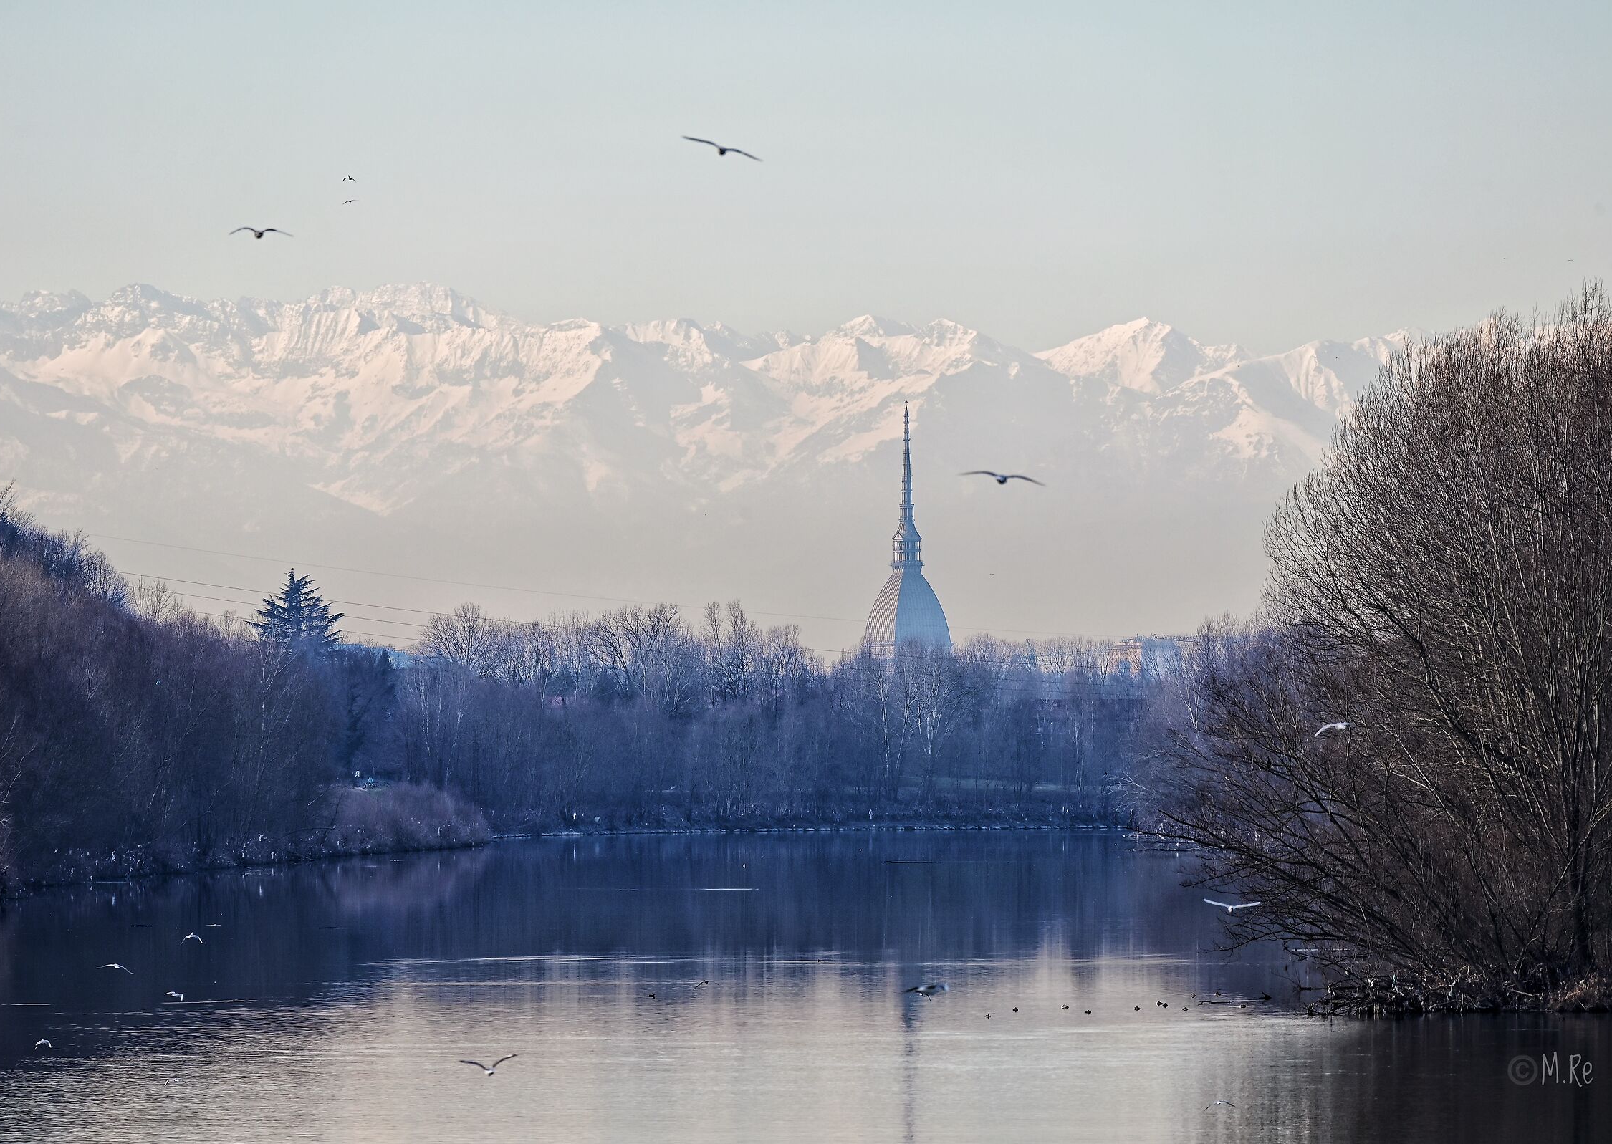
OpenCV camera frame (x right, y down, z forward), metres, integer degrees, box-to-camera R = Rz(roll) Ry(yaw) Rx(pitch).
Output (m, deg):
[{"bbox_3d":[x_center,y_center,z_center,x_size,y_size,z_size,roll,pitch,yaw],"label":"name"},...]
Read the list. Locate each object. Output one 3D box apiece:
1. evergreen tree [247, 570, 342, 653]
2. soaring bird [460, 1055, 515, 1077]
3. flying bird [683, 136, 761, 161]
[{"bbox_3d":[-56.889,11.778,1600.000,10.700,23.500,10.700,0,-1,0],"label":"evergreen tree"},{"bbox_3d":[-5.447,8.443,245.000,0.990,0.340,0.400,-6,-1,-6],"label":"soaring bird"},{"bbox_3d":[-1.111,-5.562,188.000,1.070,0.170,0.400,16,-1,0],"label":"flying bird"}]

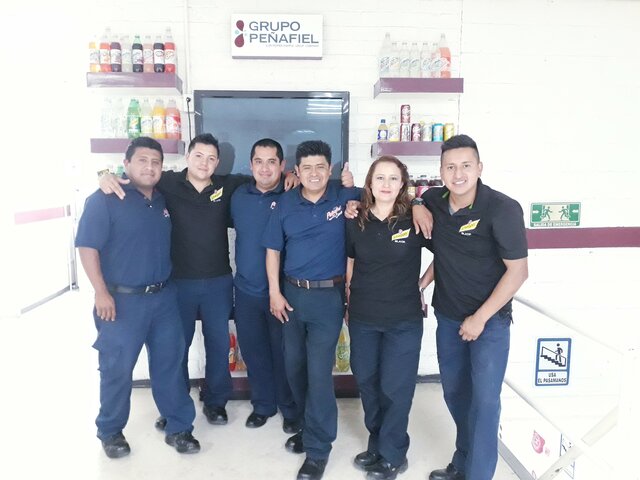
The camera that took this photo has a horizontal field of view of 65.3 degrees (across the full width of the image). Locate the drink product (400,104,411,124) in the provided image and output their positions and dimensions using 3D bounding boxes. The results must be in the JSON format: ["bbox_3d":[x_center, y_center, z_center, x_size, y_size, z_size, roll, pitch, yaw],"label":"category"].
[{"bbox_3d":[0.578,-0.844,3.355,0.066,0.122,0.066,0,6,-3],"label":"drink product"}]

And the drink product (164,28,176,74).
[{"bbox_3d":[-0.974,-1.231,3.252,0.075,0.294,0.075,0,6,-3],"label":"drink product"}]

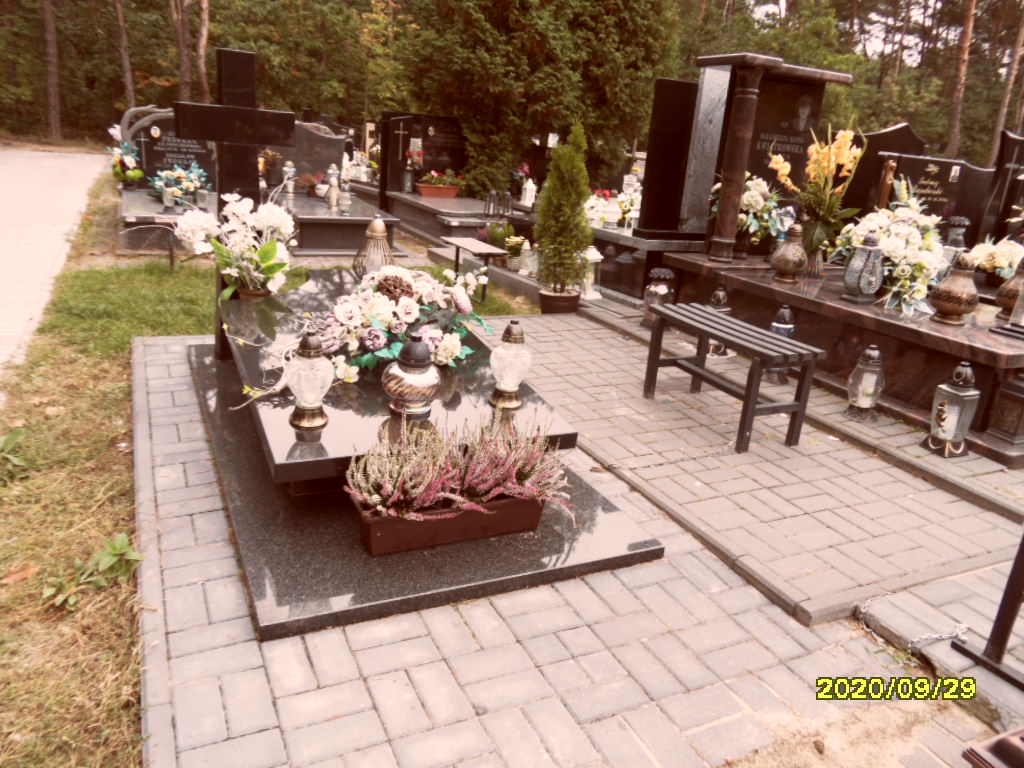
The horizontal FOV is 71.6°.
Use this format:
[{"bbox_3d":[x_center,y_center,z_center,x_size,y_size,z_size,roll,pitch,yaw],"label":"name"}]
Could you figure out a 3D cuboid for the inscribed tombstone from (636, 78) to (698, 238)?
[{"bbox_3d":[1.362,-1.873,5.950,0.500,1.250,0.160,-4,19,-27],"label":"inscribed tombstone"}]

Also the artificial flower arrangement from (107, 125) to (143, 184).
[{"bbox_3d":[-3.930,-2.322,7.229,0.380,0.620,0.350,-3,21,-27],"label":"artificial flower arrangement"}]

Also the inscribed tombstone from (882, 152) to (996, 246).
[{"bbox_3d":[3.451,-1.496,5.934,1.400,0.710,0.110,-4,20,-25],"label":"inscribed tombstone"}]

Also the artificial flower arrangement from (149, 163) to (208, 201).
[{"bbox_3d":[-3.539,-2.134,7.554,0.600,0.380,0.340,-4,20,-25],"label":"artificial flower arrangement"}]

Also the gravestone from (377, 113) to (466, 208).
[{"bbox_3d":[-1.348,-3.516,11.273,1.430,1.380,0.280,-4,20,-25],"label":"gravestone"}]

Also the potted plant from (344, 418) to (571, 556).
[{"bbox_3d":[-0.177,0.315,2.270,0.660,0.300,0.270,-4,19,-27],"label":"potted plant"}]

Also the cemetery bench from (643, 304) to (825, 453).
[{"bbox_3d":[1.016,-0.051,3.425,0.340,0.465,0.950,-4,20,-25],"label":"cemetery bench"}]

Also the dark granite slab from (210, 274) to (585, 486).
[{"bbox_3d":[-0.687,-0.185,3.249,1.121,0.065,2.012,-3,27,-27],"label":"dark granite slab"}]

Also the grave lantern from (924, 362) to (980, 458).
[{"bbox_3d":[1.975,0.119,3.190,0.160,0.400,0.160,-4,19,-27],"label":"grave lantern"}]

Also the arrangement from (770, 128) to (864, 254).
[{"bbox_3d":[2.137,-1.349,4.950,0.550,0.850,0.470,-4,19,-27],"label":"arrangement"}]

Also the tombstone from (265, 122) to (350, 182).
[{"bbox_3d":[-2.618,-2.934,9.000,0.980,0.750,0.120,-2,19,-23],"label":"tombstone"}]

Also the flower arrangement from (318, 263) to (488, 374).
[{"bbox_3d":[-0.446,-0.262,2.839,0.660,0.340,0.480,-4,19,-27],"label":"flower arrangement"}]

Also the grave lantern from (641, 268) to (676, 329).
[{"bbox_3d":[1.091,-0.642,5.270,0.215,0.440,0.215,-3,21,-27],"label":"grave lantern"}]

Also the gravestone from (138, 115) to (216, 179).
[{"bbox_3d":[-3.558,-2.488,7.597,0.800,0.750,0.120,-3,21,-27],"label":"gravestone"}]

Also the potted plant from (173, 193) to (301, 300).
[{"bbox_3d":[-1.276,-0.636,3.332,0.550,0.510,0.450,-4,20,-25],"label":"potted plant"}]

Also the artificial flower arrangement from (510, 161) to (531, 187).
[{"bbox_3d":[0.110,-2.705,9.210,0.270,0.380,0.240,-3,21,-27],"label":"artificial flower arrangement"}]

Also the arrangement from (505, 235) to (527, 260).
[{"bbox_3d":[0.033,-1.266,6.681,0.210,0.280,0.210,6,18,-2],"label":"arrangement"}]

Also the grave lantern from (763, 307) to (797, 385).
[{"bbox_3d":[1.531,-0.222,4.052,0.170,0.410,0.170,-4,20,-25],"label":"grave lantern"}]

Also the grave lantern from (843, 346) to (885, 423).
[{"bbox_3d":[1.778,-0.003,3.570,0.185,0.360,0.185,-4,19,-27],"label":"grave lantern"}]

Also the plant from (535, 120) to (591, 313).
[{"bbox_3d":[0.431,-1.322,5.655,0.410,1.480,0.410,4,18,-1],"label":"plant"}]

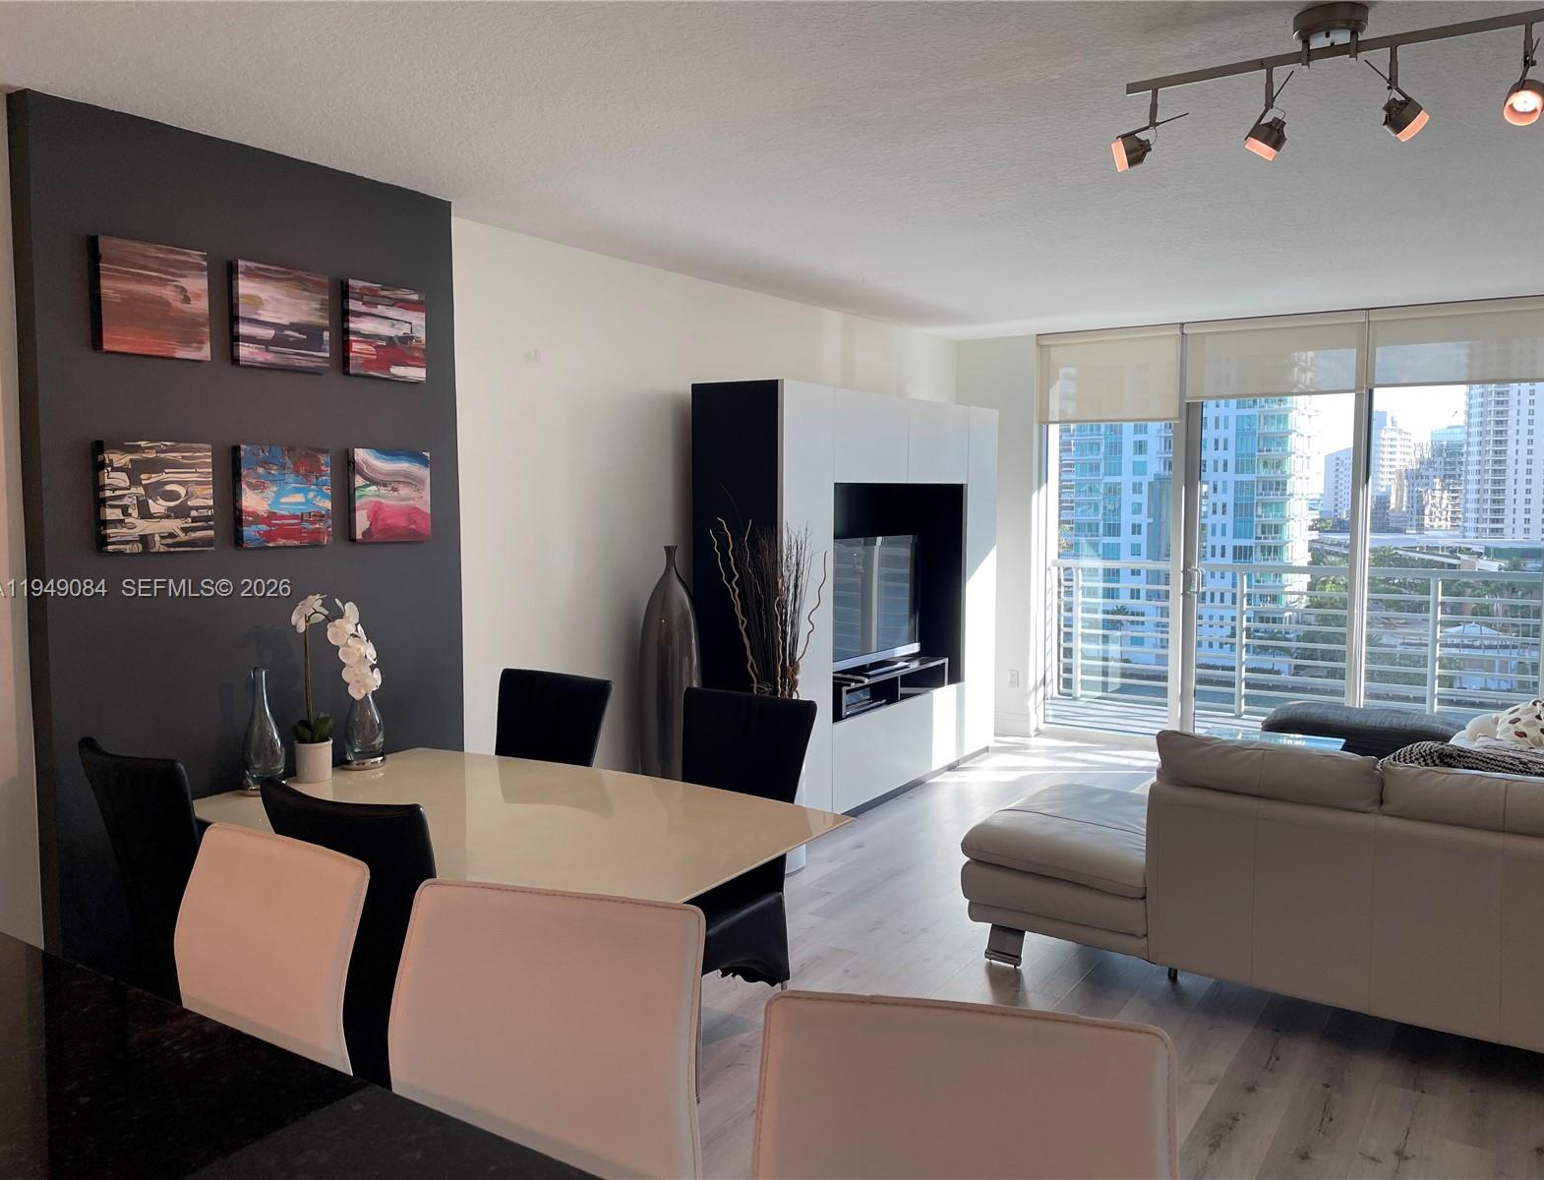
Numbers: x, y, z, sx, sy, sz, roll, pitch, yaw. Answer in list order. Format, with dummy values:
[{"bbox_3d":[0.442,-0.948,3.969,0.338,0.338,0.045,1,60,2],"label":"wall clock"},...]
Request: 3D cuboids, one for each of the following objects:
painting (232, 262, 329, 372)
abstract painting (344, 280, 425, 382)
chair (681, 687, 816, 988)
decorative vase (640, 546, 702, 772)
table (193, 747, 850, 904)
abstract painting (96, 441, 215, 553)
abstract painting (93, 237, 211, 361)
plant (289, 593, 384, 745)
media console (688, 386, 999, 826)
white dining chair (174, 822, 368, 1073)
[{"bbox_3d":[-1.489,-0.822,3.595,0.036,0.305,0.305,3,6,33],"label":"painting"},{"bbox_3d":[-1.271,-0.839,3.881,0.040,0.300,0.303,3,5,33],"label":"abstract painting"},{"bbox_3d":[-0.215,0.829,3.392,0.465,0.977,0.600,3,5,33],"label":"chair"},{"bbox_3d":[-0.442,0.491,5.225,0.270,1.358,0.270,0,5,0],"label":"decorative vase"},{"bbox_3d":[-0.708,0.967,3.179,1.640,0.750,1.040,3,6,33],"label":"table"},{"bbox_3d":[-1.700,-0.256,3.268,0.040,0.300,0.303,3,5,33],"label":"abstract painting"},{"bbox_3d":[-1.694,-0.788,3.235,0.040,0.300,0.303,3,5,33],"label":"abstract painting"},{"bbox_3d":[-1.292,0.230,3.503,0.250,0.440,0.160,0,5,0],"label":"plant"},{"bbox_3d":[0.520,0.012,6.502,0.510,2.098,2.461,3,6,33],"label":"media console"},{"bbox_3d":[-0.918,0.943,1.831,0.440,1.000,0.490,3,5,31],"label":"white dining chair"}]

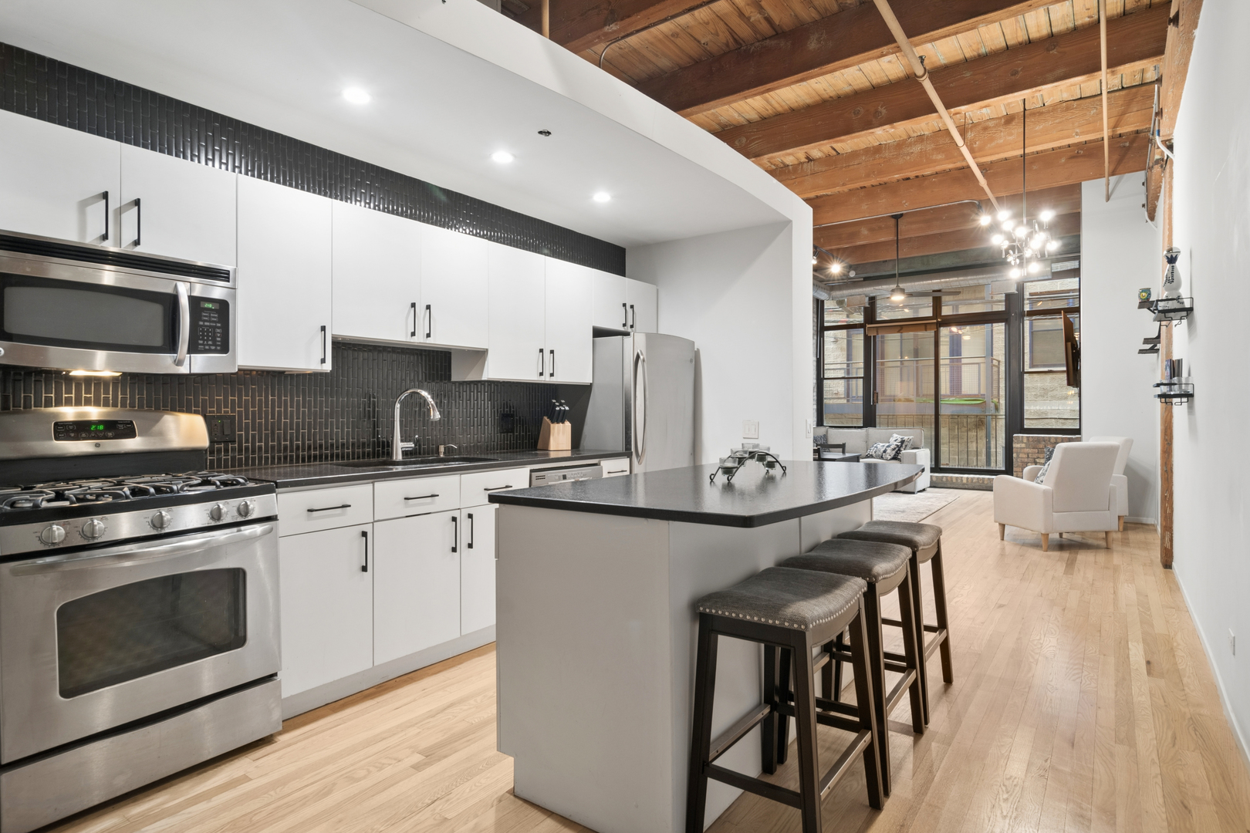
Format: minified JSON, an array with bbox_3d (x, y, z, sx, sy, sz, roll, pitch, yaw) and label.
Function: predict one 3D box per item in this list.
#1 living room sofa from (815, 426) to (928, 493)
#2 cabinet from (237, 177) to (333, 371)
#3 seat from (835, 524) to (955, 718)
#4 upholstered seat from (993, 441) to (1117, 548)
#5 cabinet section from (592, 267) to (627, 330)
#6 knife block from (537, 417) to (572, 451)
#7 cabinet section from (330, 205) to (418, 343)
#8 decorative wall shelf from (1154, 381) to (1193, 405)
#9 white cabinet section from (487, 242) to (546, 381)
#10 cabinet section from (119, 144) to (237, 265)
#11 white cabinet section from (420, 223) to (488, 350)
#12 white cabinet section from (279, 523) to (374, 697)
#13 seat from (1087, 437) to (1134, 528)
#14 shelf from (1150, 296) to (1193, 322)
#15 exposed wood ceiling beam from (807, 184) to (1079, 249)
[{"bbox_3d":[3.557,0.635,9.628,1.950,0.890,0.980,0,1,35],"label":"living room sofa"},{"bbox_3d":[-1.571,-0.592,2.770,0.330,0.778,0.386,0,1,38],"label":"cabinet"},{"bbox_3d":[1.143,0.822,2.646,0.365,0.680,0.470,0,1,35],"label":"seat"},{"bbox_3d":[3.790,0.658,5.490,0.690,0.920,0.720,0,1,-8],"label":"upholstered seat"},{"bbox_3d":[-0.231,-0.813,4.491,0.330,0.384,0.386,1,1,38],"label":"cabinet section"},{"bbox_3d":[-0.473,0.112,4.197,0.160,0.218,0.170,-1,1,-36],"label":"knife block"},{"bbox_3d":[-1.311,-0.681,3.103,0.330,0.612,0.459,1,1,38],"label":"cabinet section"},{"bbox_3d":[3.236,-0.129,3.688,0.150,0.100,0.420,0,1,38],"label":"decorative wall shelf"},{"bbox_3d":[-0.763,-0.608,3.809,0.330,0.776,0.453,1,1,38],"label":"white cabinet section"},{"bbox_3d":[-1.804,-0.788,2.468,0.330,0.381,0.375,1,1,38],"label":"cabinet section"},{"bbox_3d":[-1.036,-0.685,3.457,0.330,0.612,0.436,1,1,38],"label":"white cabinet section"},{"bbox_3d":[-1.436,0.768,2.726,0.600,0.623,0.380,1,1,38],"label":"white cabinet section"},{"bbox_3d":[4.640,0.653,6.370,0.710,0.910,0.690,0,1,2],"label":"seat"},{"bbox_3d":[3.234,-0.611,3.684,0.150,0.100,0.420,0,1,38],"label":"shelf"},{"bbox_3d":[4.112,-2.698,8.655,3.600,0.350,0.160,0,1,35],"label":"exposed wood ceiling beam"}]

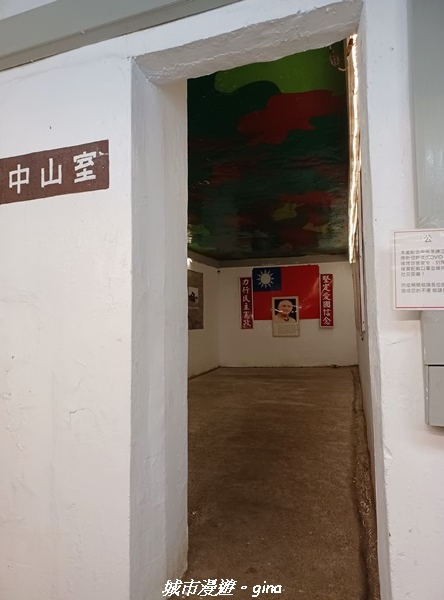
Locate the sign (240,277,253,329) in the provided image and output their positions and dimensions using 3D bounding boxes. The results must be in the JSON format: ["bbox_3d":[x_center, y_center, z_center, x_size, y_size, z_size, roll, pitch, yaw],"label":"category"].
[{"bbox_3d":[0.594,0.081,10.413,0.287,1.242,0.030,-2,-3,15],"label":"sign"}]

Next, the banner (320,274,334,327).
[{"bbox_3d":[2.405,0.023,9.928,0.275,1.223,0.030,-2,-3,15],"label":"banner"}]

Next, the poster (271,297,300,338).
[{"bbox_3d":[1.498,0.400,10.143,0.621,0.930,0.030,-2,-3,15],"label":"poster"}]

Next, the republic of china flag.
[{"bbox_3d":[1.503,-0.157,10.196,1.534,1.239,0.020,-2,-3,15],"label":"republic of china flag"}]

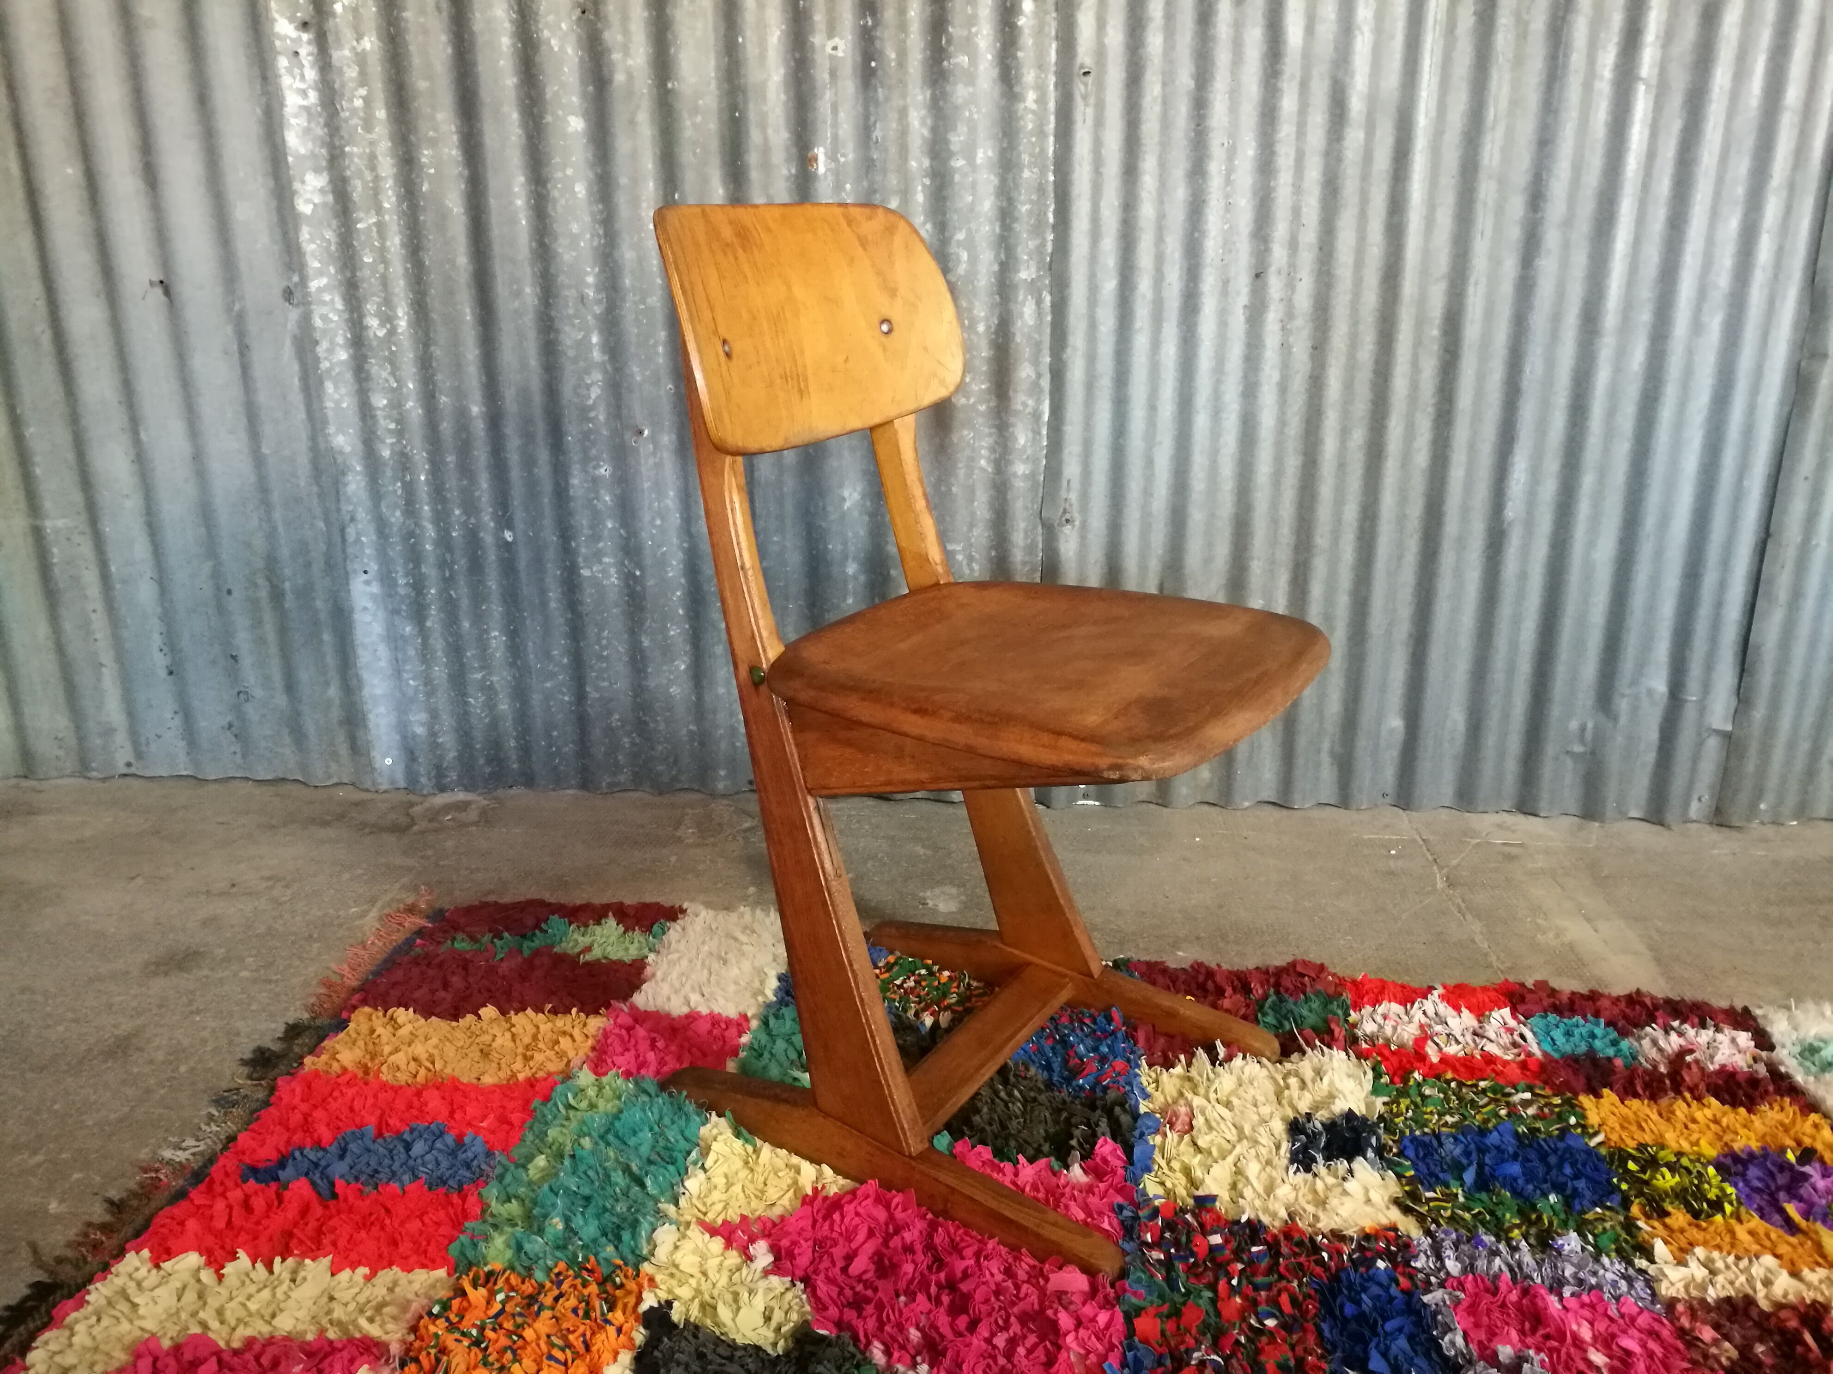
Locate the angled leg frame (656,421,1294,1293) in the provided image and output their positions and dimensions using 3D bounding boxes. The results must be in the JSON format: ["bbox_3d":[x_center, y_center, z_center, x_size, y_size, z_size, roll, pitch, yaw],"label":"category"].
[{"bbox_3d":[0.055,0.051,1.105,0.415,0.634,0.332,11,21,31],"label":"angled leg frame"}]

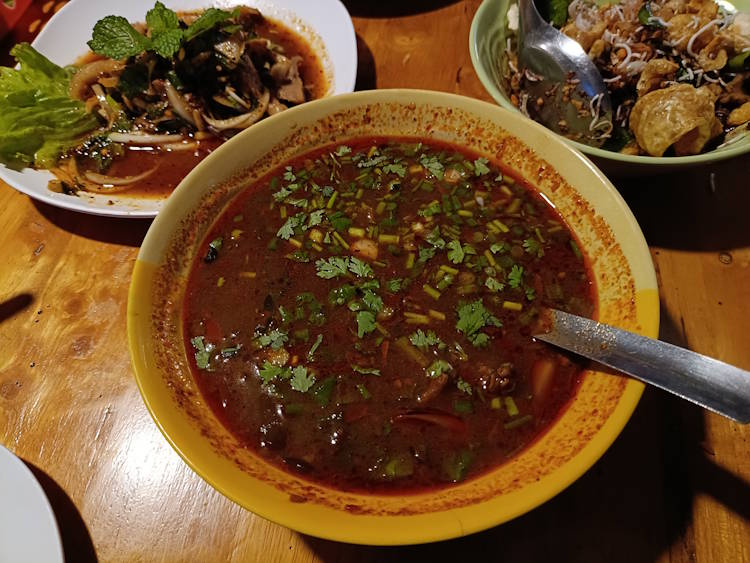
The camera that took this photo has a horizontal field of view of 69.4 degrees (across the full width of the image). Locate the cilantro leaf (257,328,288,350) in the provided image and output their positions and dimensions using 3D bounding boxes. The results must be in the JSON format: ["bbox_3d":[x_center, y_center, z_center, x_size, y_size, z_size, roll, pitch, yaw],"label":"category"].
[{"bbox_3d":[-0.046,0.027,0.249,0.012,0.003,0.010,-35,63,-17],"label":"cilantro leaf"}]

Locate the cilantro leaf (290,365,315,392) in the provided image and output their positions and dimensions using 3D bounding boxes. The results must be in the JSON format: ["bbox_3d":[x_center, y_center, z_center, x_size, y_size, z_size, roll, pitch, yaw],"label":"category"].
[{"bbox_3d":[-0.033,0.043,0.238,0.011,0.003,0.011,34,66,21],"label":"cilantro leaf"}]

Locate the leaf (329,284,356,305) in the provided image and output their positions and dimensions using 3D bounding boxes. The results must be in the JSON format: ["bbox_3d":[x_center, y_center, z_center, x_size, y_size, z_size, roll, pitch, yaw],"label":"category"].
[{"bbox_3d":[-0.015,0.006,0.260,0.014,0.003,0.010,-16,59,-7],"label":"leaf"}]

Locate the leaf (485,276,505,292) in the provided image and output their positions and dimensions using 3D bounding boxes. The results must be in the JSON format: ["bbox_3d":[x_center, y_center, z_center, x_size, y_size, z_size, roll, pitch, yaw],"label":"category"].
[{"bbox_3d":[0.057,0.002,0.258,0.010,0.003,0.005,30,65,19],"label":"leaf"}]

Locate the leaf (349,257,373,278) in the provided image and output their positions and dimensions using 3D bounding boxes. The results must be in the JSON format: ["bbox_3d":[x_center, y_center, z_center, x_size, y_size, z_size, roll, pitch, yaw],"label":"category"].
[{"bbox_3d":[-0.008,-0.006,0.267,0.007,0.004,0.017,-35,63,-17],"label":"leaf"}]

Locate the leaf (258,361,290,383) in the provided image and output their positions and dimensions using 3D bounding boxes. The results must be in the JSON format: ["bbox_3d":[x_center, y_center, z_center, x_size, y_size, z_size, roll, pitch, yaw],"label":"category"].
[{"bbox_3d":[-0.044,0.042,0.239,0.014,0.003,0.010,16,61,12],"label":"leaf"}]

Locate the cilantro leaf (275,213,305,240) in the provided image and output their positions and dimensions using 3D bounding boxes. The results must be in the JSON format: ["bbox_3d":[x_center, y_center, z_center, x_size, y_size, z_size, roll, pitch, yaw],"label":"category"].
[{"bbox_3d":[-0.042,-0.029,0.282,0.010,0.004,0.021,39,68,23],"label":"cilantro leaf"}]

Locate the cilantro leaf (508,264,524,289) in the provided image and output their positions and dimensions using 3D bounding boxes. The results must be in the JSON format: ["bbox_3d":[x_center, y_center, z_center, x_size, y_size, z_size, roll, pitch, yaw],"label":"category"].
[{"bbox_3d":[0.068,-0.002,0.260,0.006,0.003,0.013,24,63,17],"label":"cilantro leaf"}]

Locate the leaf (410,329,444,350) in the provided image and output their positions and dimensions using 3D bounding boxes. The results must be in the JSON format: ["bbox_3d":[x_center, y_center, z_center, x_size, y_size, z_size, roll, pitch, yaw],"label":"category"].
[{"bbox_3d":[0.024,0.026,0.245,0.015,0.004,0.009,4,59,6],"label":"leaf"}]

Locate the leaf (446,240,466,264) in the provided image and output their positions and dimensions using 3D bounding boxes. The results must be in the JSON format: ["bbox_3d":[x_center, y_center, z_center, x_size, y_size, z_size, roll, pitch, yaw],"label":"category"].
[{"bbox_3d":[0.041,-0.015,0.269,0.008,0.004,0.015,1,58,4],"label":"leaf"}]

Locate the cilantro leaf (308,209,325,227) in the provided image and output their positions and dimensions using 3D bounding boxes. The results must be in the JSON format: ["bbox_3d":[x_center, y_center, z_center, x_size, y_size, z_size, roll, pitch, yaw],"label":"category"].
[{"bbox_3d":[-0.031,-0.033,0.284,0.007,0.004,0.012,7,59,7],"label":"cilantro leaf"}]

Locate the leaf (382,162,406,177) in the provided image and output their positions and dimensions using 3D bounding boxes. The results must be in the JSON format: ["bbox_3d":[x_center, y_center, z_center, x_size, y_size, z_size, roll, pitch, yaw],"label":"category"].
[{"bbox_3d":[0.011,-0.062,0.300,0.013,0.003,0.008,13,60,11],"label":"leaf"}]

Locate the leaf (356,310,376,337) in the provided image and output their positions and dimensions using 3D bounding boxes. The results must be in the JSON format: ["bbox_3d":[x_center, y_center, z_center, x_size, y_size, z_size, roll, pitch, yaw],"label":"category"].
[{"bbox_3d":[-0.004,0.020,0.251,0.008,0.003,0.013,-6,58,-1],"label":"leaf"}]

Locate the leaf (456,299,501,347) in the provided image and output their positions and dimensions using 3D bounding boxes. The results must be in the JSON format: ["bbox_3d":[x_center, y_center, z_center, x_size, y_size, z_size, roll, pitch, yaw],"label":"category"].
[{"bbox_3d":[0.048,0.019,0.248,0.020,0.005,0.024,3,59,5],"label":"leaf"}]

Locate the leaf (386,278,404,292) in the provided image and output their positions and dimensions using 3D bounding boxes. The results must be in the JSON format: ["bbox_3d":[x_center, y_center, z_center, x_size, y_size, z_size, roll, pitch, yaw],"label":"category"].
[{"bbox_3d":[0.010,0.002,0.261,0.007,0.003,0.007,-3,58,1],"label":"leaf"}]

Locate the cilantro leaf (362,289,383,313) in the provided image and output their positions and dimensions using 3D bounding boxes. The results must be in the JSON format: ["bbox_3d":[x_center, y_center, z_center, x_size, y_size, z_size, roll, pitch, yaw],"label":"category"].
[{"bbox_3d":[-0.001,0.009,0.257,0.007,0.004,0.015,-36,63,-18],"label":"cilantro leaf"}]

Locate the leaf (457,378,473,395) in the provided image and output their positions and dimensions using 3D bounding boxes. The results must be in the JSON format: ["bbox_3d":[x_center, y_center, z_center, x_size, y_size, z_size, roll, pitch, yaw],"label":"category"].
[{"bbox_3d":[0.039,0.045,0.233,0.008,0.003,0.005,31,65,20],"label":"leaf"}]

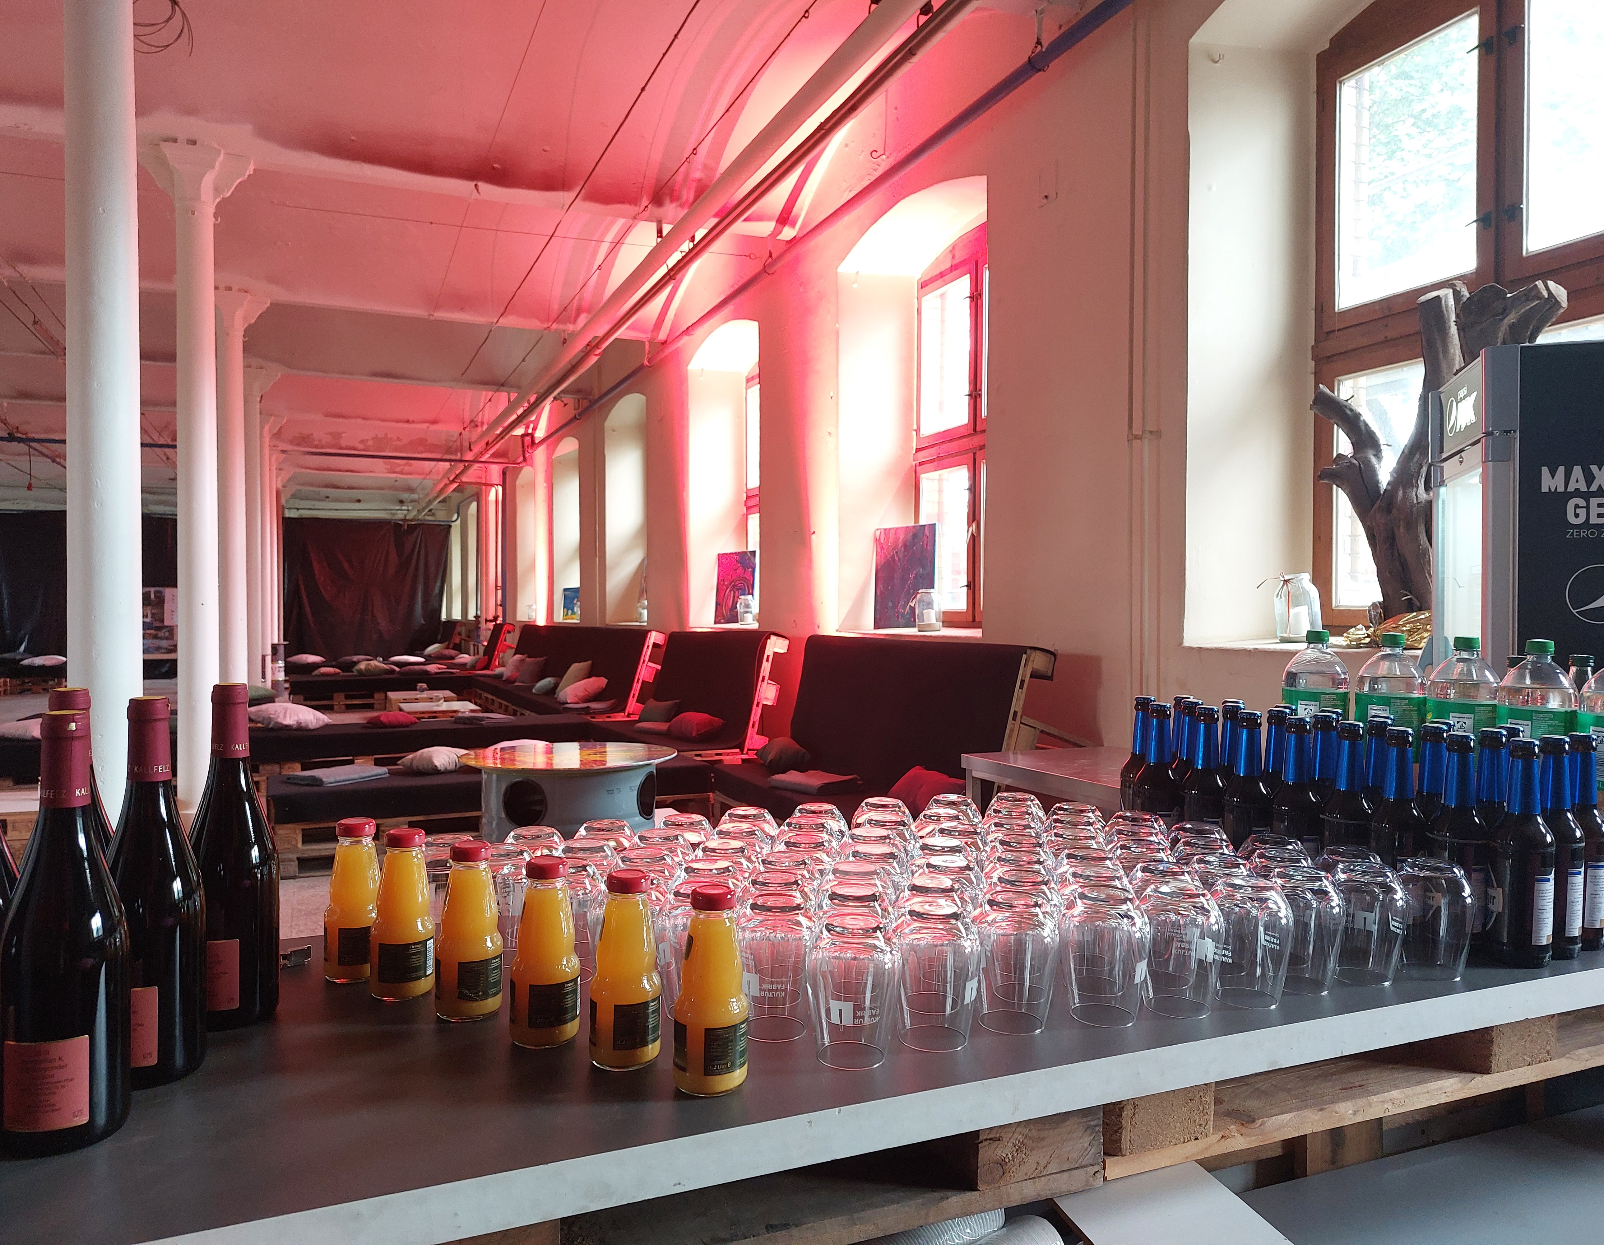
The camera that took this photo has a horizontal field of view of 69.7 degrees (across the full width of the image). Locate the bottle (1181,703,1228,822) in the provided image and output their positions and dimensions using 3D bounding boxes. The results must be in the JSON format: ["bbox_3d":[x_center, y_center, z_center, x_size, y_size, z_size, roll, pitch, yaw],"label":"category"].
[{"bbox_3d":[0.571,0.239,1.625,0.060,0.240,0.060,0,1,-22],"label":"bottle"}]

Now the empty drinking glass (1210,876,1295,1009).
[{"bbox_3d":[0.434,0.310,1.122,0.082,0.114,0.082,0,1,-22],"label":"empty drinking glass"}]

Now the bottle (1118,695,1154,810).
[{"bbox_3d":[0.479,0.224,1.612,0.060,0.234,0.060,2,2,17],"label":"bottle"}]

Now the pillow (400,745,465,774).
[{"bbox_3d":[-2.265,0.820,7.050,0.410,0.130,0.400,0,1,-12],"label":"pillow"}]

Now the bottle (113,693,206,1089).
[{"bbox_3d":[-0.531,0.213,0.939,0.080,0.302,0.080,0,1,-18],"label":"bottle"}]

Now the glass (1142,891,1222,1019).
[{"bbox_3d":[0.358,0.308,1.092,0.079,0.116,0.079,0,1,0],"label":"glass"}]

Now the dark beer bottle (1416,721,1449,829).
[{"bbox_3d":[0.772,0.247,1.409,0.060,0.241,0.060,2,2,29],"label":"dark beer bottle"}]

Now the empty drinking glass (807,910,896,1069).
[{"bbox_3d":[0.042,0.304,0.955,0.074,0.114,0.074,1,2,3],"label":"empty drinking glass"}]

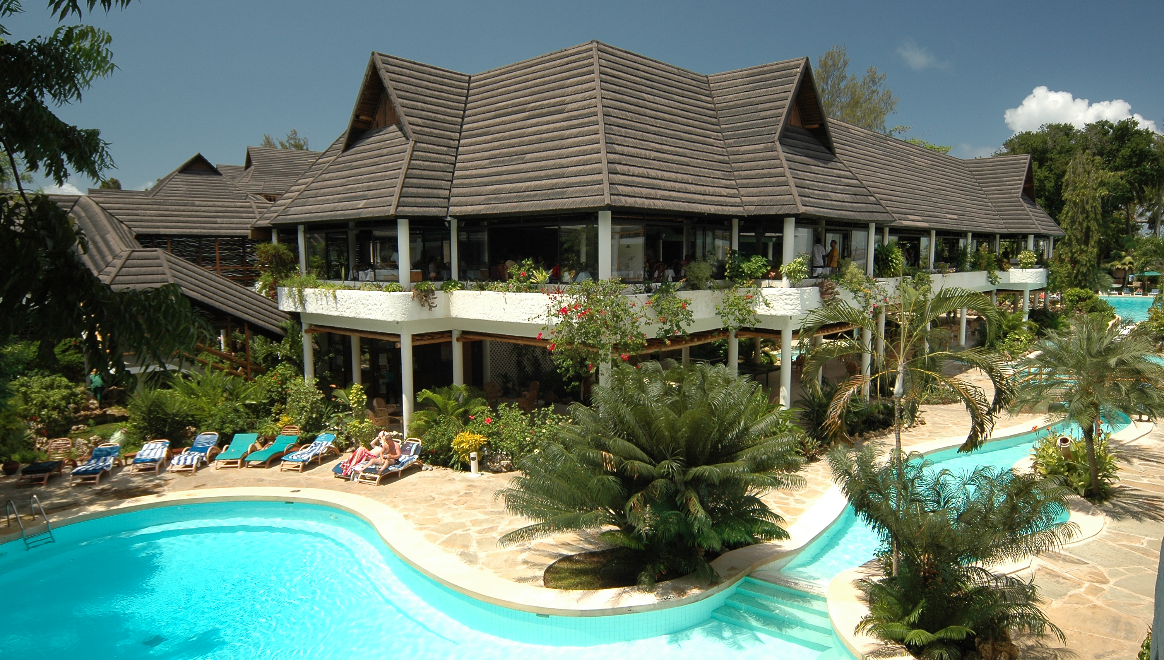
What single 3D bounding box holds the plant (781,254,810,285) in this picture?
[{"bbox_3d":[6.599,-1.821,21.900,0.850,0.980,0.800,0,6,0],"label":"plant"}]

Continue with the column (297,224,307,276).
[{"bbox_3d":[-10.150,-2.638,25.824,0.210,2.239,0.210,-6,8,-43],"label":"column"}]

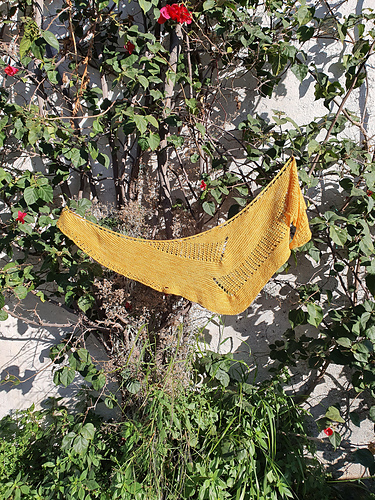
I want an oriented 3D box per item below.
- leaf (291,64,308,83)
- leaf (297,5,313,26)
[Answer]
[{"bbox_3d":[0.576,-0.912,1.930,0.092,0.103,0.030,0,4,0],"label":"leaf"},{"bbox_3d":[0.576,-1.155,1.850,0.079,0.108,0.035,1,4,10],"label":"leaf"}]

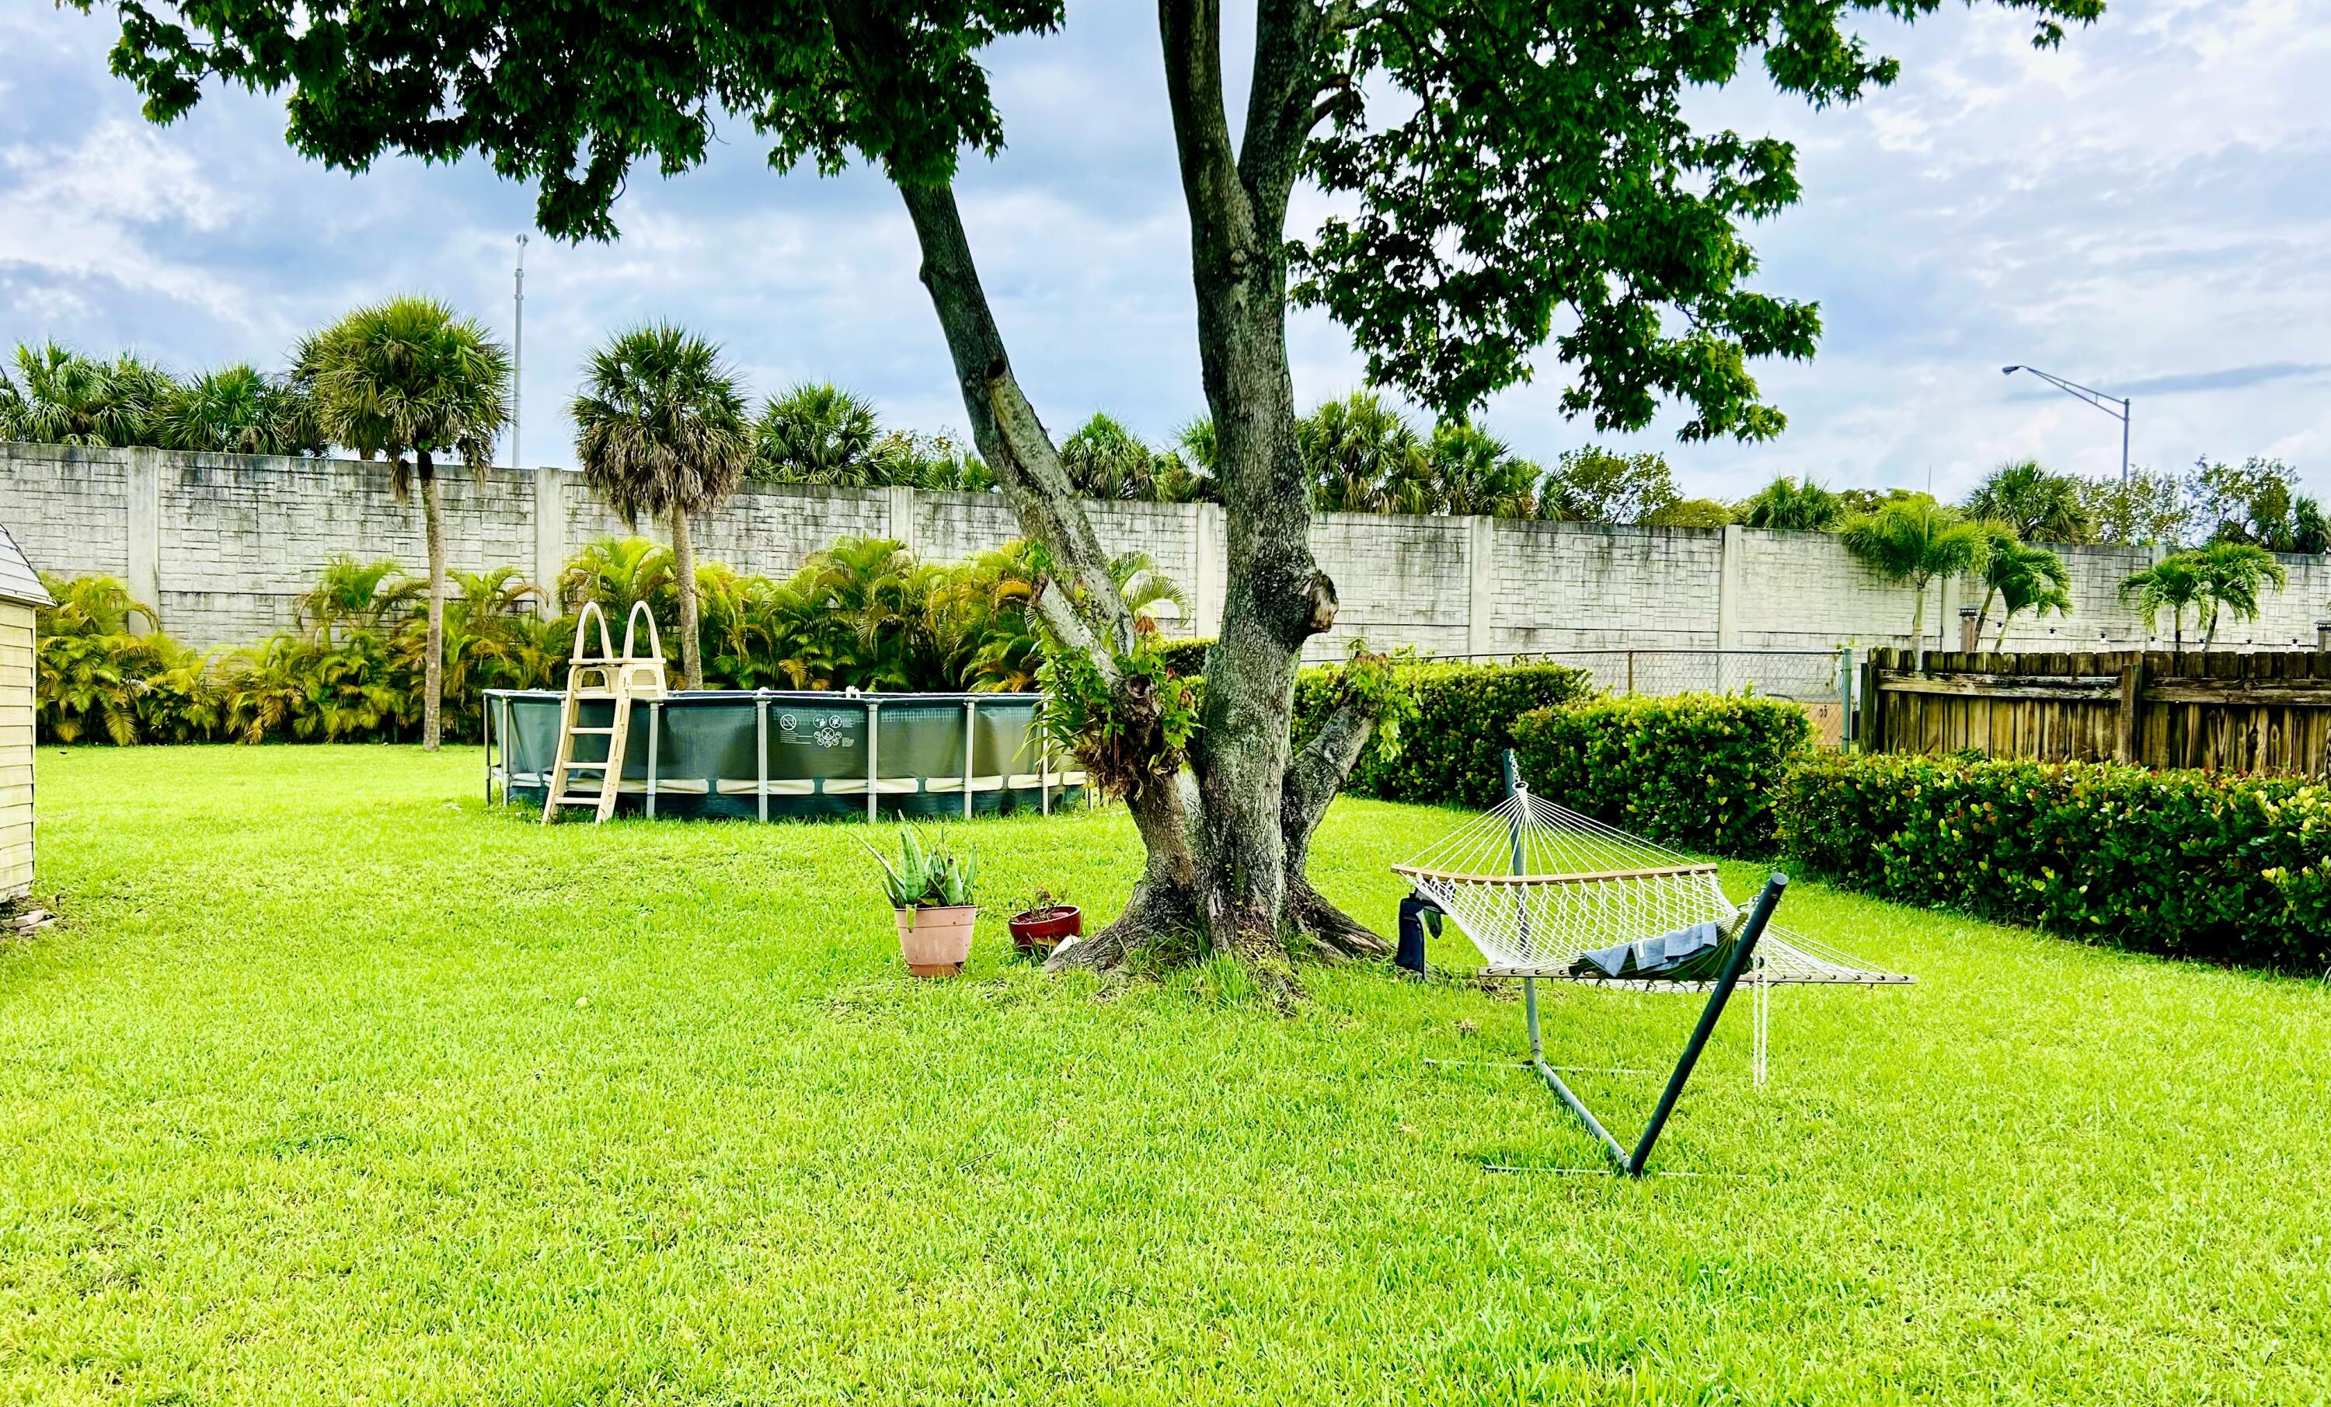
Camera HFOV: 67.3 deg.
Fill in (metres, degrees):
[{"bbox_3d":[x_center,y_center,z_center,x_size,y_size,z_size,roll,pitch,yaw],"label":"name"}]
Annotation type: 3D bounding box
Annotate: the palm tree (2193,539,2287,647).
[{"bbox_3d":[17.406,-0.681,28.492,1.800,3.900,1.800,1,1,19],"label":"palm tree"}]

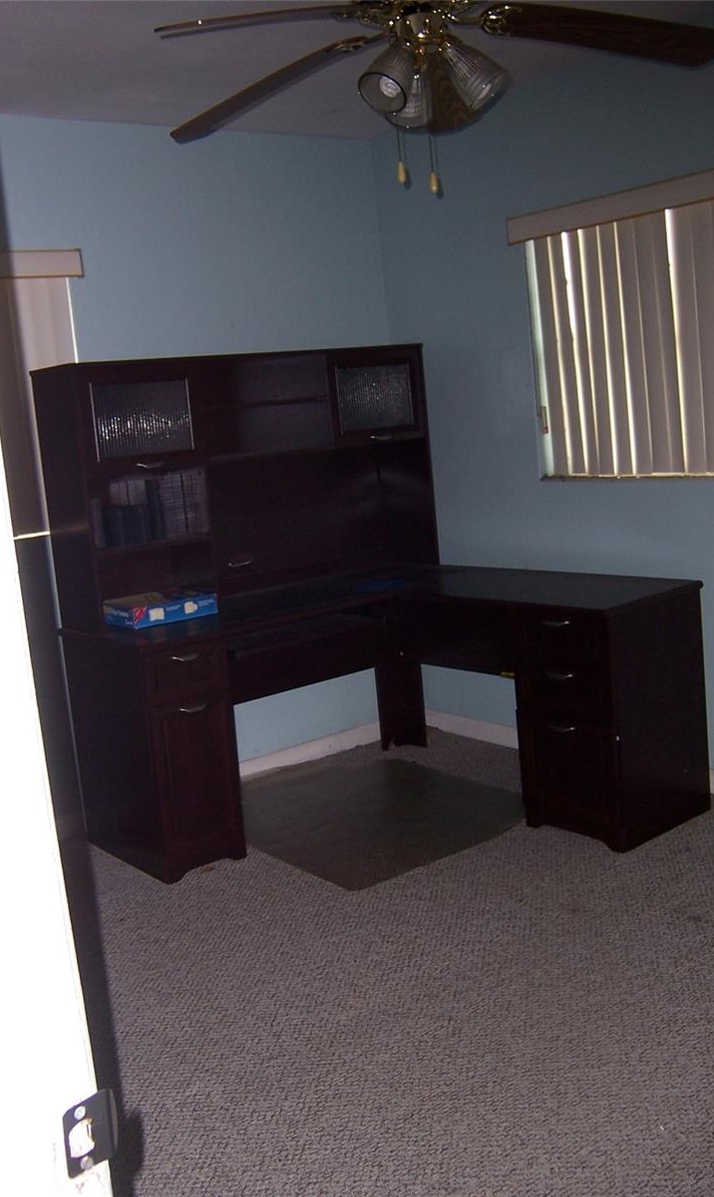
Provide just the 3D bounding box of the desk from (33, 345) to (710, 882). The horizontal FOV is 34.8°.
[{"bbox_3d":[0.042,-0.019,3.710,1.495,1.609,1.497,-13,12,-38],"label":"desk"}]

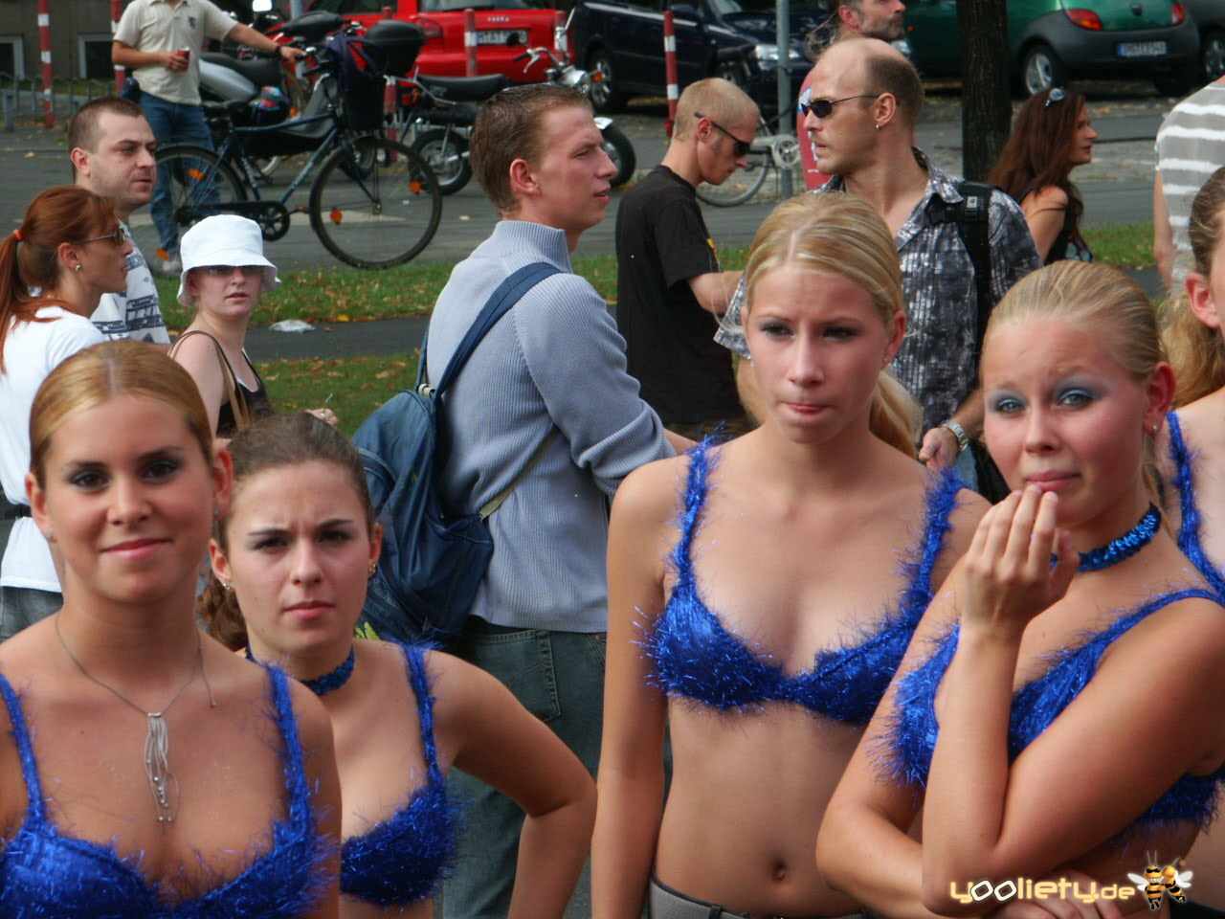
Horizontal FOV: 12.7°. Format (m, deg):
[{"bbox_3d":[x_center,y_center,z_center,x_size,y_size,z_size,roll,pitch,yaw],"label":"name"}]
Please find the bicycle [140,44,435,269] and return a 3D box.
[{"bbox_3d":[-1.744,-1.560,28.700,1.740,1.130,0.580,-3,6,-7],"label":"bicycle"}]

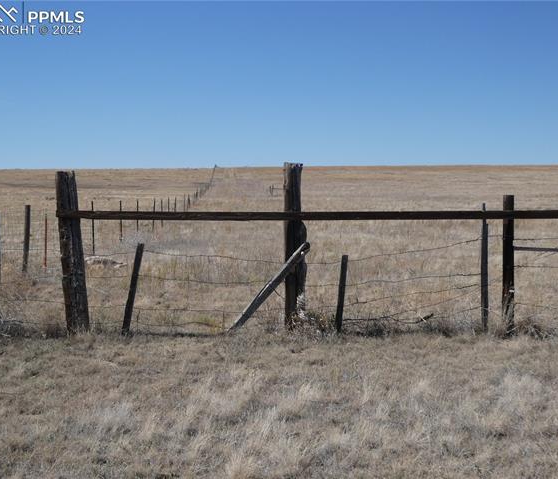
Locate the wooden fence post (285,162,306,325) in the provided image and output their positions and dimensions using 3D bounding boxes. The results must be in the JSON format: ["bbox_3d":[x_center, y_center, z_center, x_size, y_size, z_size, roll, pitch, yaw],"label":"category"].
[{"bbox_3d":[0.173,0.080,9.842,0.210,1.773,0.200,-1,4,0],"label":"wooden fence post"}]

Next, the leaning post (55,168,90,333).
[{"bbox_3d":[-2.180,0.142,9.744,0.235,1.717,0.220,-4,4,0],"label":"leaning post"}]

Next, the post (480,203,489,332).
[{"bbox_3d":[2.239,0.313,10.053,0.080,1.421,0.080,-1,4,0],"label":"post"}]

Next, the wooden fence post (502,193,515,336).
[{"bbox_3d":[2.425,0.276,9.751,0.120,1.489,0.120,-1,4,0],"label":"wooden fence post"}]

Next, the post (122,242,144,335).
[{"bbox_3d":[-1.562,0.536,9.917,0.072,1.003,0.072,10,4,-1],"label":"post"}]

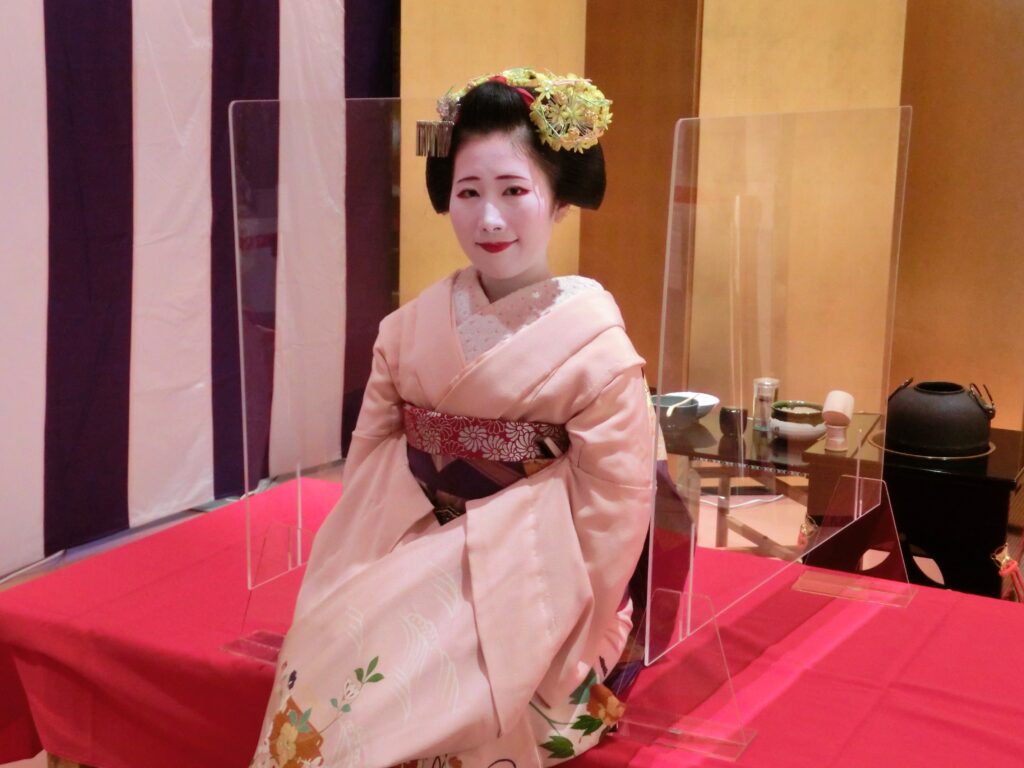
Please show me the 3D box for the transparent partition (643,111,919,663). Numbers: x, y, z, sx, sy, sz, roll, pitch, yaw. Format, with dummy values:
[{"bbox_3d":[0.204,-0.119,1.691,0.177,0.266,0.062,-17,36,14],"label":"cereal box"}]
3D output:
[{"bbox_3d":[0.424,-0.049,2.059,0.030,0.695,0.843,10,16,33],"label":"transparent partition"}]

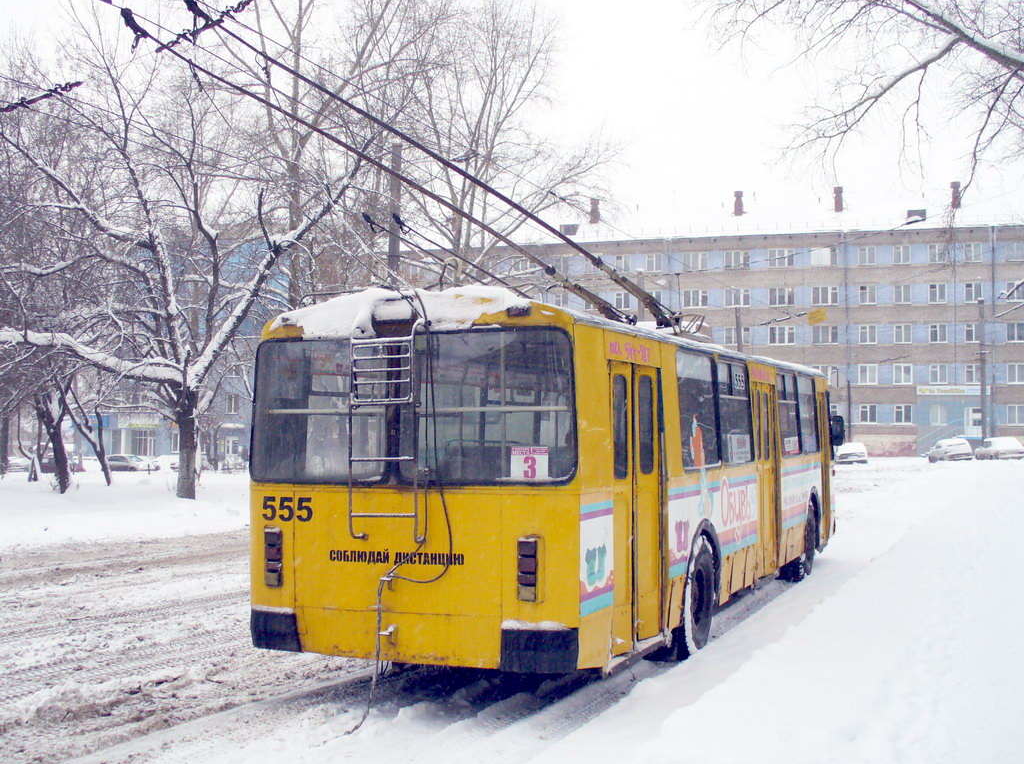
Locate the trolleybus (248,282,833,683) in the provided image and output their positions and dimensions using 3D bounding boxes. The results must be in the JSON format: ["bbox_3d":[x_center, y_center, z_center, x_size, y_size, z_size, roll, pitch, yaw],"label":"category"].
[{"bbox_3d":[1.630,1.050,12.600,2.550,3.100,11.600,-1,-3,24],"label":"trolleybus"}]

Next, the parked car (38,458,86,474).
[{"bbox_3d":[-32.105,5.986,78.000,4.300,1.450,1.700,0,-2,0],"label":"parked car"}]

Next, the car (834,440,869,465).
[{"bbox_3d":[18.173,3.848,58.500,1.680,1.430,4.100,-1,-3,16],"label":"car"}]

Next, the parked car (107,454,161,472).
[{"bbox_3d":[-27.464,5.955,79.000,4.400,1.500,1.750,-1,-2,7],"label":"parked car"}]

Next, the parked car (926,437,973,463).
[{"bbox_3d":[24.328,3.873,61.000,1.700,1.450,4.100,-1,-2,7],"label":"parked car"}]

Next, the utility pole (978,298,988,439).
[{"bbox_3d":[29.706,-0.284,69.000,0.320,10.000,0.320,-1,-2,15],"label":"utility pole"}]

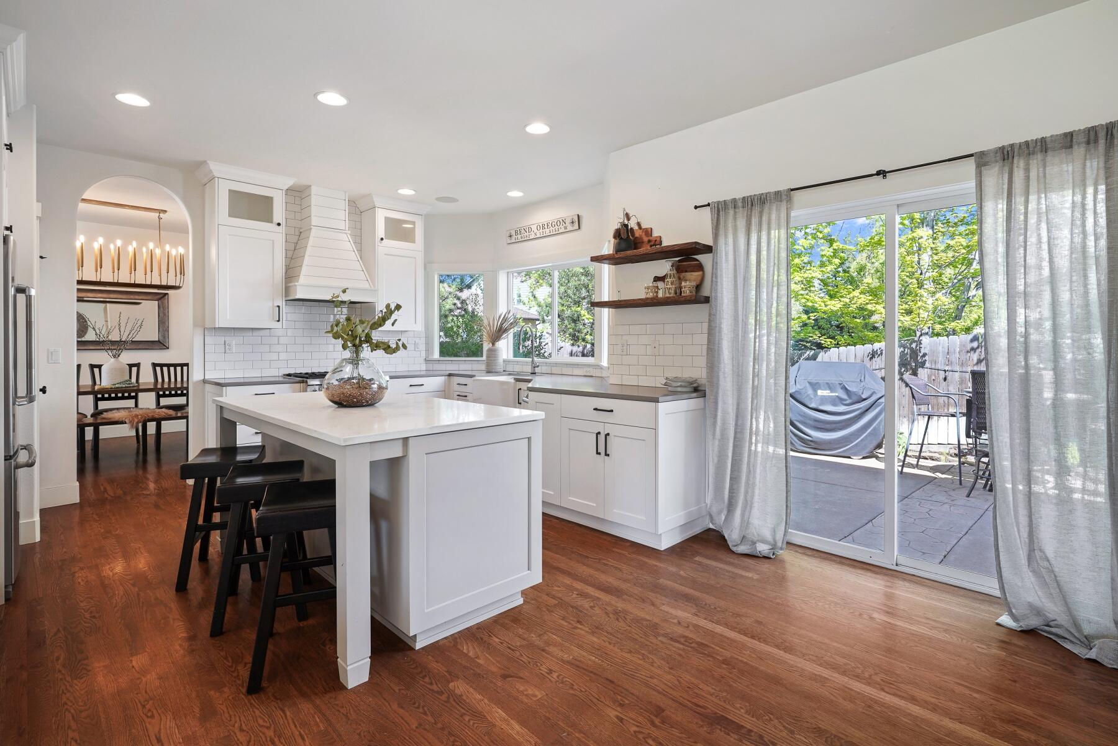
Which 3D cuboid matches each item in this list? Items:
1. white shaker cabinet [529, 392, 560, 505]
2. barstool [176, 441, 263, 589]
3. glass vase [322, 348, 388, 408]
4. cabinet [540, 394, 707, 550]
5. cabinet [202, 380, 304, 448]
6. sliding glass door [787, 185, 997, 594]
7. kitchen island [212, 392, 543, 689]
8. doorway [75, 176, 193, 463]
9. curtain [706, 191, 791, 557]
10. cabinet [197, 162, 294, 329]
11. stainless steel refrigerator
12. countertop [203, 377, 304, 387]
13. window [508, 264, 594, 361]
[{"bbox_3d":[0.107,0.536,4.107,0.607,0.800,0.340,-3,4,-44],"label":"white shaker cabinet"},{"bbox_3d":[-1.820,0.763,2.890,0.360,0.630,0.450,-1,3,-23],"label":"barstool"},{"bbox_3d":[-1.076,0.031,2.792,0.345,0.285,0.345,-3,4,-44],"label":"glass vase"},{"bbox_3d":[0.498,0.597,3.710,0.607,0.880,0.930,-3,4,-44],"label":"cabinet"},{"bbox_3d":[-2.690,0.528,4.675,0.610,0.885,0.620,3,4,44],"label":"cabinet"},{"bbox_3d":[1.800,0.062,2.820,0.120,2.040,1.780,-3,4,-43],"label":"sliding glass door"},{"bbox_3d":[-1.090,0.625,2.897,0.970,0.914,1.947,-3,4,-44],"label":"kitchen island"},{"bbox_3d":[-3.510,-0.302,4.400,0.140,2.580,0.750,3,4,44],"label":"doorway"},{"bbox_3d":[1.147,-0.009,3.263,0.180,2.140,0.520,-3,4,-44],"label":"curtain"},{"bbox_3d":[-2.783,-1.075,4.705,0.420,1.360,0.660,3,4,44],"label":"cabinet"},{"bbox_3d":[-3.199,0.205,2.644,0.760,1.780,0.910,-3,4,-44],"label":"stainless steel refrigerator"},{"bbox_3d":[-2.683,0.072,4.669,0.630,0.032,0.640,3,4,44],"label":"countertop"},{"bbox_3d":[-0.100,-0.629,5.600,0.100,1.000,1.360,-3,4,-43],"label":"window"}]

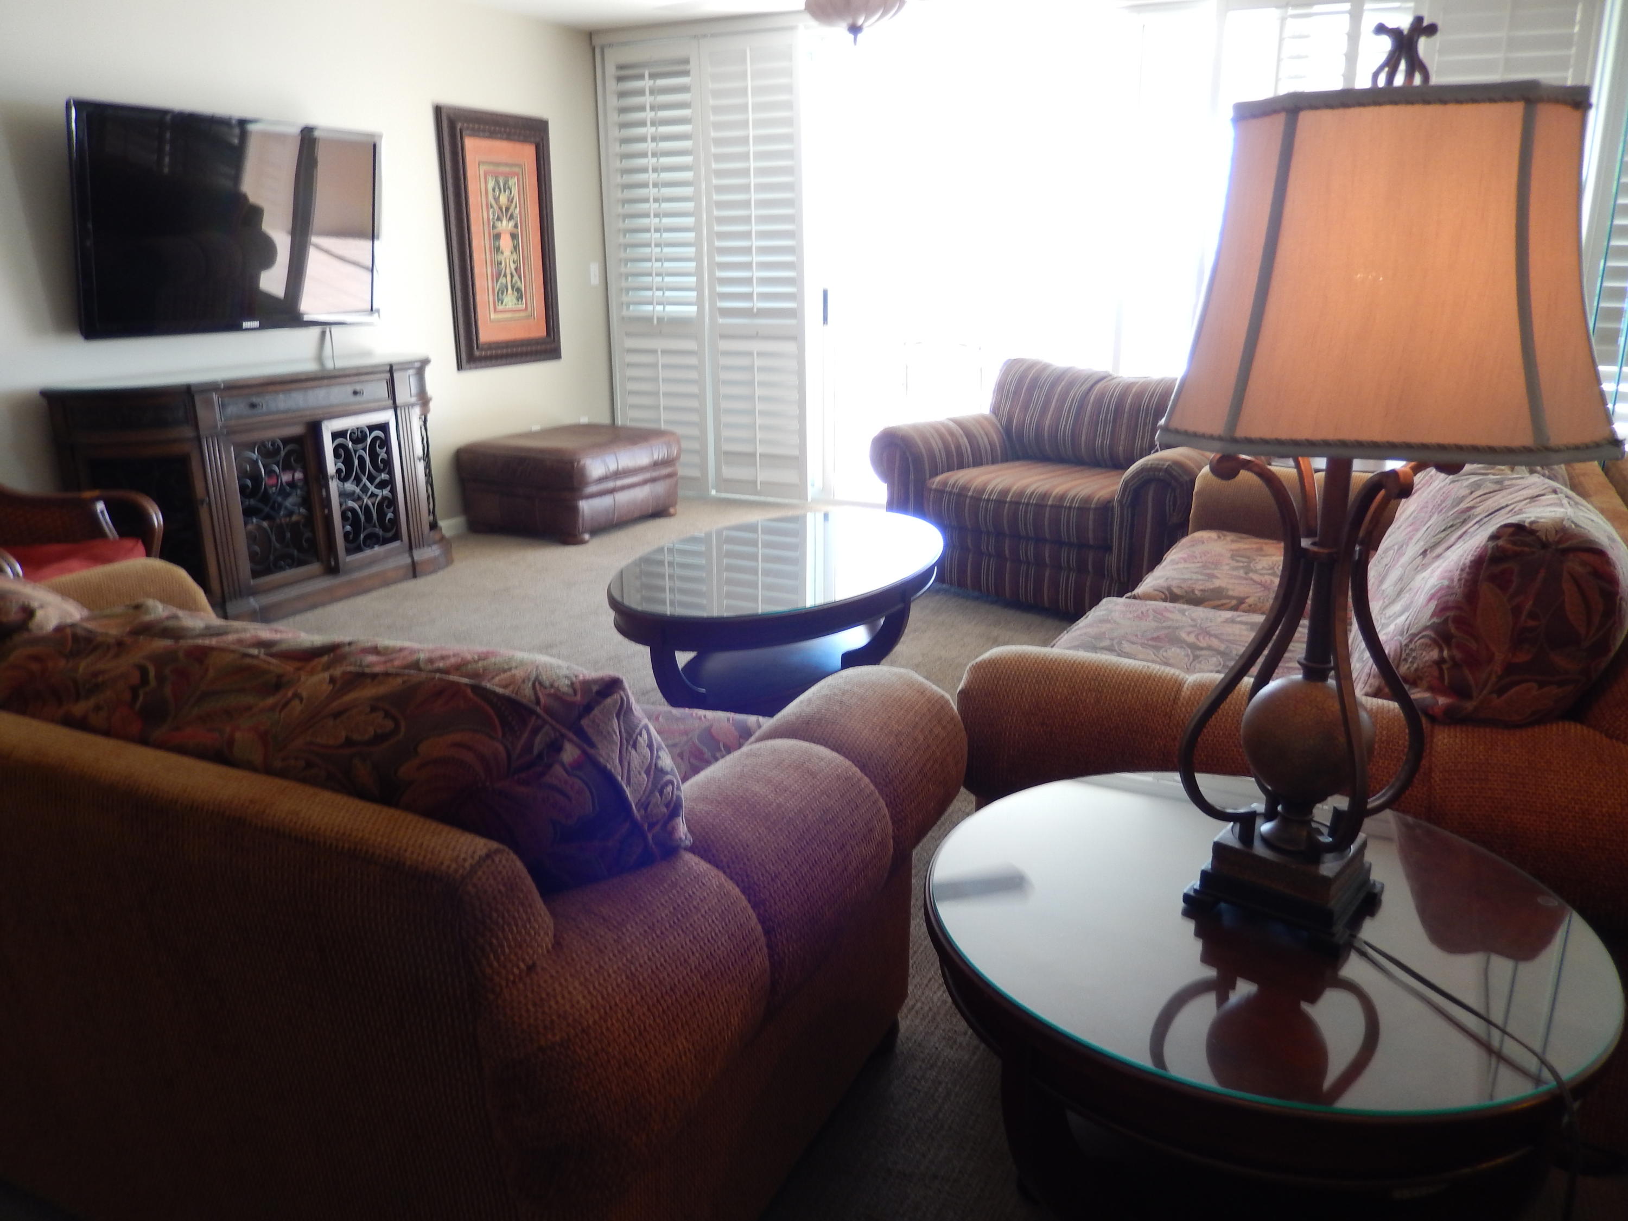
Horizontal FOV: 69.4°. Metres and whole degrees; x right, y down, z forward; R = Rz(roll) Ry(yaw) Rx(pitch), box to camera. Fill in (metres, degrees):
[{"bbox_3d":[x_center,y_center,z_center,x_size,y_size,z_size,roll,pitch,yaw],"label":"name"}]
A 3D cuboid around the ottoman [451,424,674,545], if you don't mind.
[{"bbox_3d":[-1.213,-0.661,6.002,0.735,0.425,0.830,9,19,29],"label":"ottoman"}]

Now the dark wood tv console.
[{"bbox_3d":[-2.097,-0.504,4.705,0.490,0.890,1.600,8,19,27],"label":"dark wood tv console"}]

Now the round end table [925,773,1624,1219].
[{"bbox_3d":[0.488,0.613,1.398,0.700,0.610,0.700,-1,17,0],"label":"round end table"}]

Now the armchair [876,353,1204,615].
[{"bbox_3d":[1.062,-0.573,4.845,1.360,0.880,0.950,12,21,36],"label":"armchair"}]

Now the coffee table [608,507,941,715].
[{"bbox_3d":[-0.075,0.077,3.411,0.840,0.485,1.300,7,19,25],"label":"coffee table"}]

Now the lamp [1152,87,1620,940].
[{"bbox_3d":[0.532,-0.076,1.169,0.375,0.840,0.375,6,18,20],"label":"lamp"}]

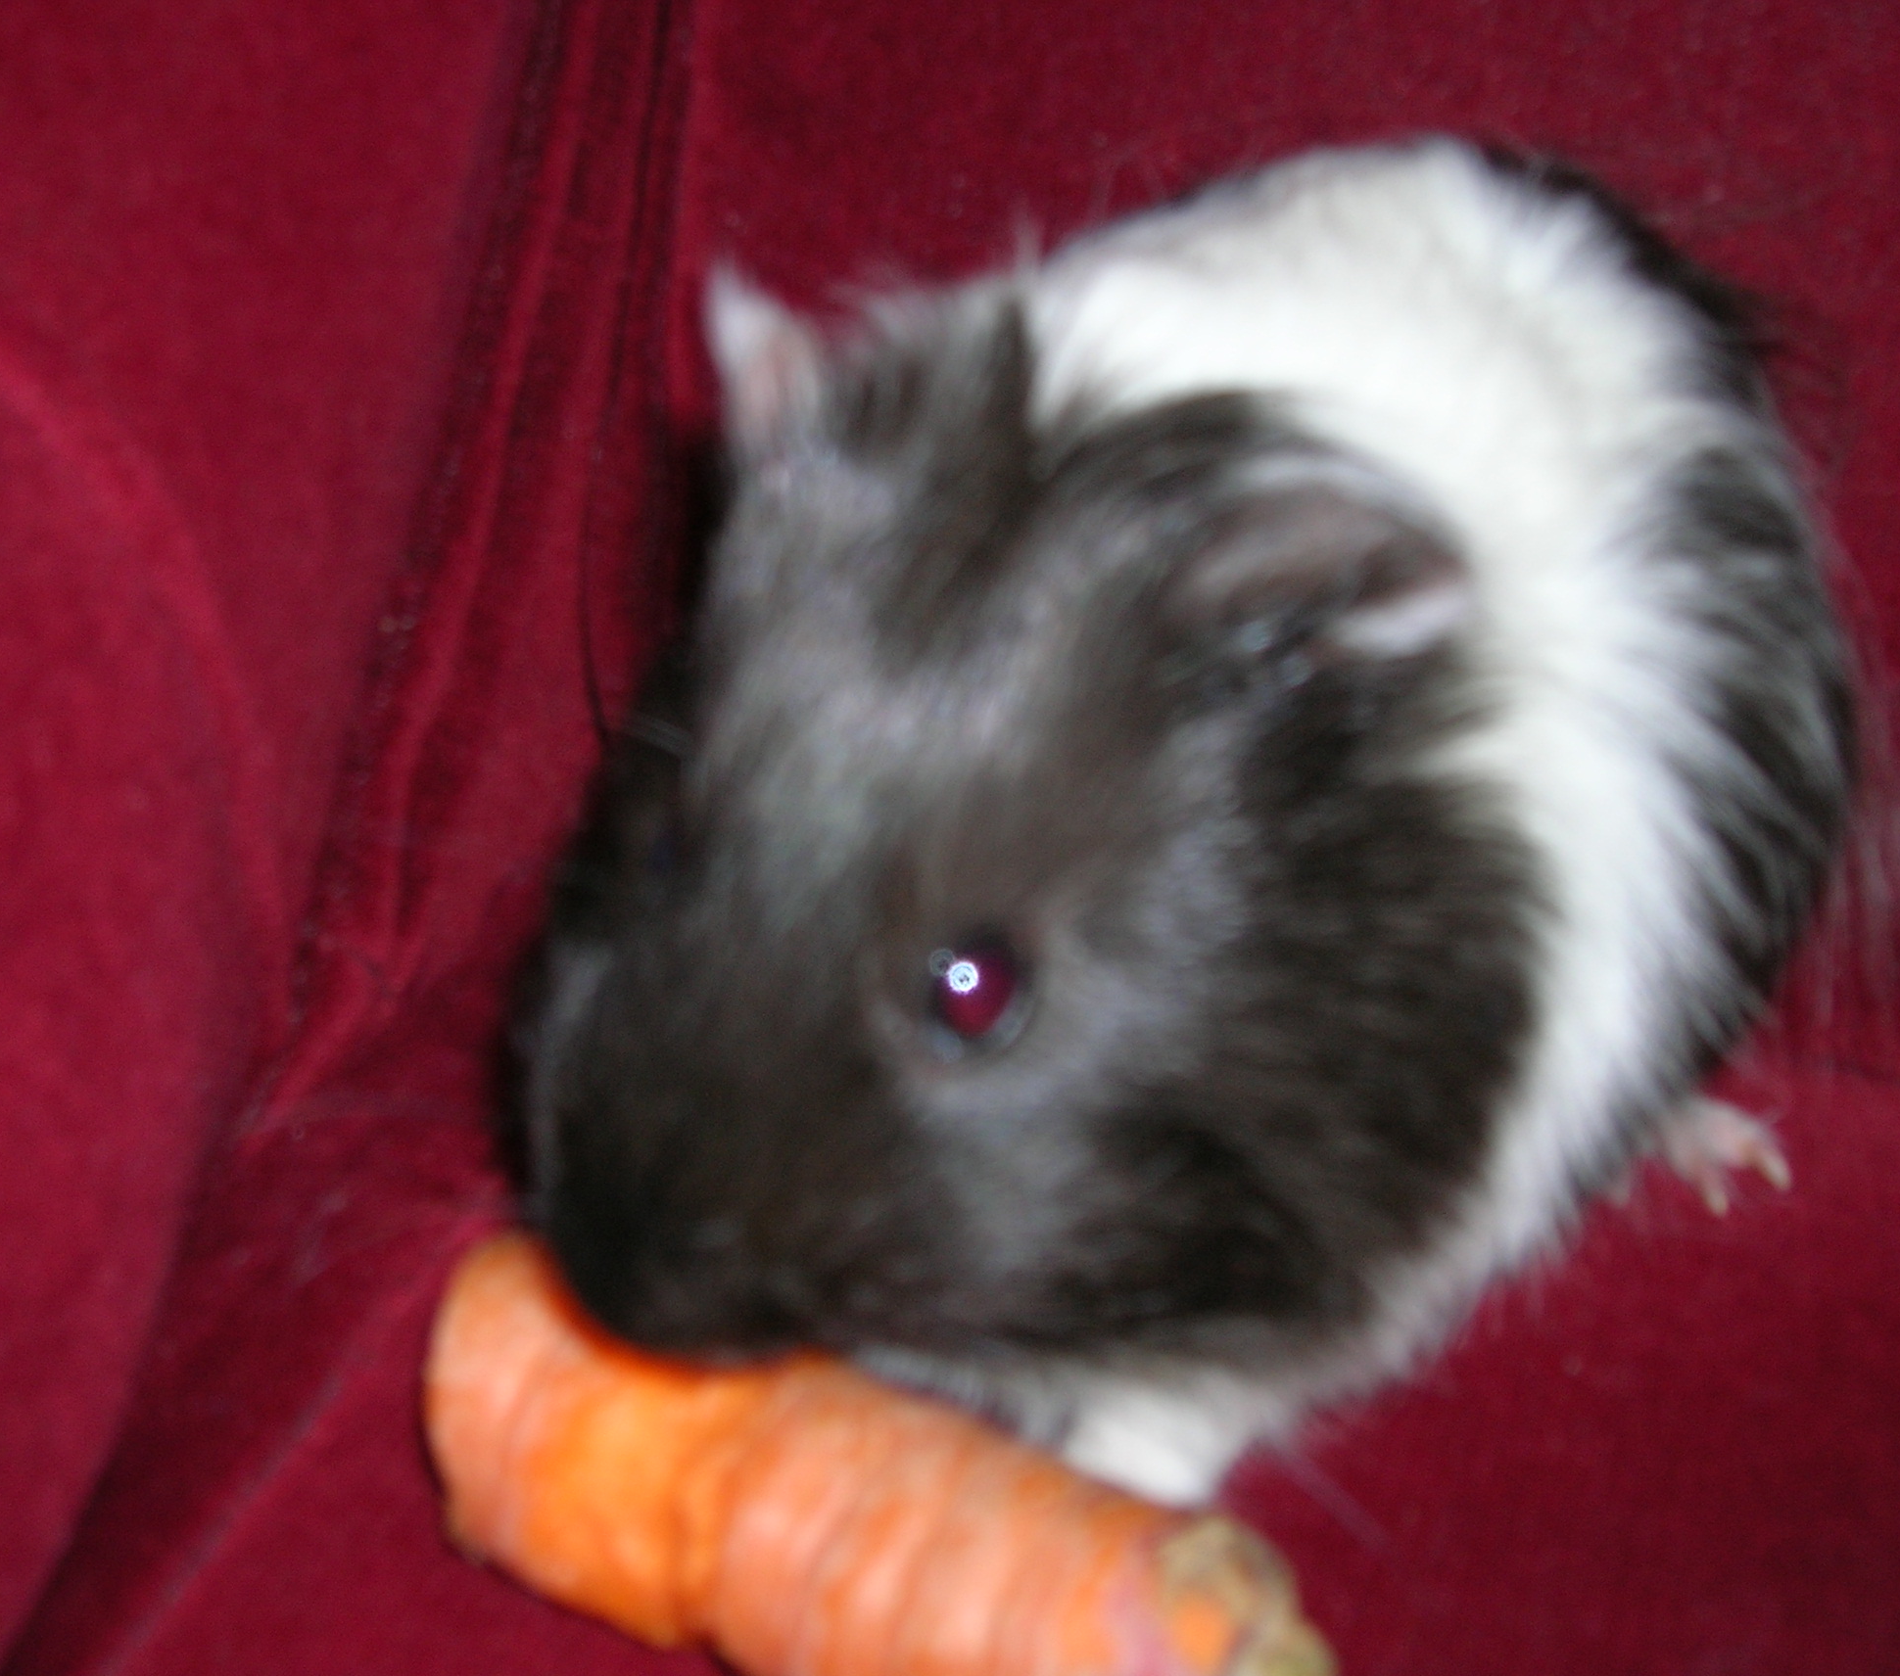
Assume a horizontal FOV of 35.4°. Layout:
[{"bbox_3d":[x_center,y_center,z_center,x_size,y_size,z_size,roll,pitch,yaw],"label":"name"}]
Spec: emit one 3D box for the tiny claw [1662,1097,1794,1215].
[{"bbox_3d":[0.087,0.036,0.333,0.012,0.008,0.011,31,44,27],"label":"tiny claw"}]

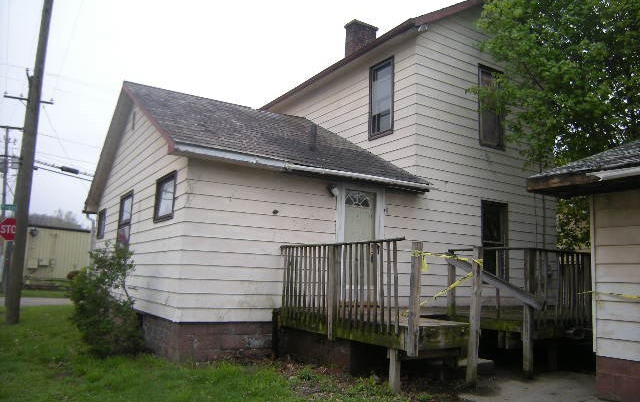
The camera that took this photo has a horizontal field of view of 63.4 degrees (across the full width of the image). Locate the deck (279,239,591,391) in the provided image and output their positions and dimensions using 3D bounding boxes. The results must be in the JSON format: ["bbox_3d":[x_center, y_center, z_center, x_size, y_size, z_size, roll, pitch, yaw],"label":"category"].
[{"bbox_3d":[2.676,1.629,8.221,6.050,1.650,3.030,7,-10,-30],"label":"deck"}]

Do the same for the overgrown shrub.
[{"bbox_3d":[-3.432,1.554,8.443,1.150,1.790,1.250,7,-10,-30],"label":"overgrown shrub"}]

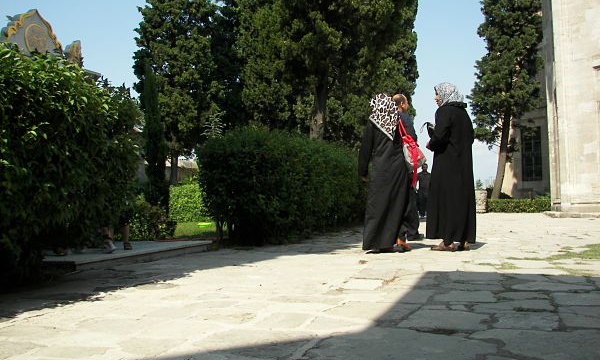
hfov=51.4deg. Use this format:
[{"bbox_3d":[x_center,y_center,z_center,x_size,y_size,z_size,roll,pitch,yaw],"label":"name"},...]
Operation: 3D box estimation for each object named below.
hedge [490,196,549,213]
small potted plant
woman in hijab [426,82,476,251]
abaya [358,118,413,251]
[{"bbox_3d":[8.843,1.013,24.800,2.700,0.600,0.700,-1,-2,3],"label":"hedge"},{"bbox_3d":[6.884,0.629,23.800,0.620,1.300,0.620,-1,-2,0],"label":"small potted plant"},{"bbox_3d":[1.525,-0.134,6.280,0.500,1.680,0.500,-2,-3,30],"label":"woman in hijab"},{"bbox_3d":[0.859,0.040,6.250,0.540,1.350,0.480,-2,-2,22],"label":"abaya"}]

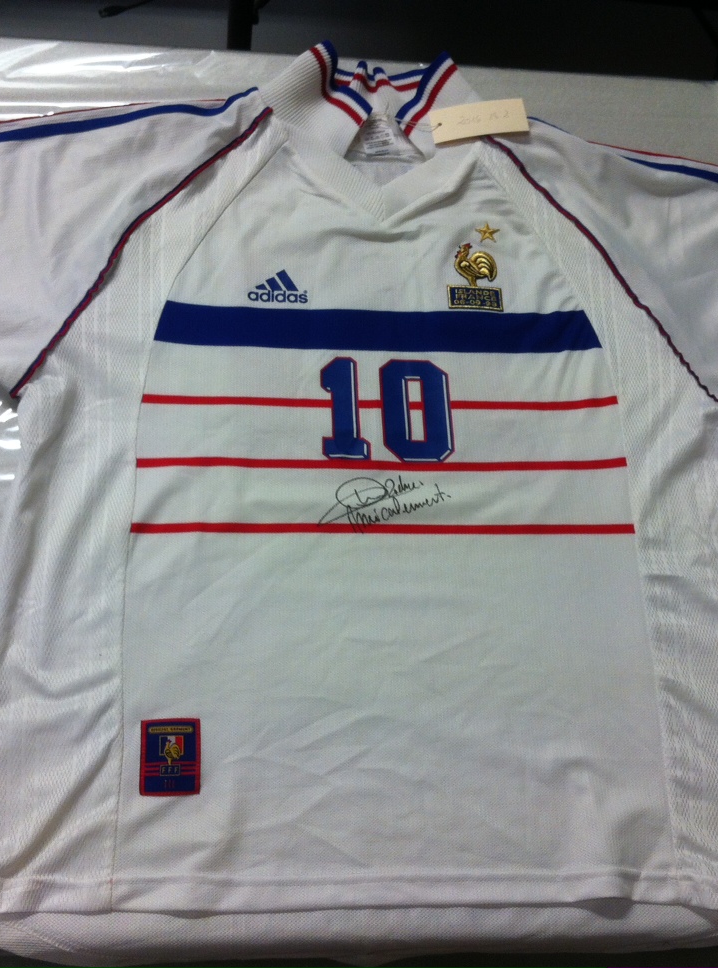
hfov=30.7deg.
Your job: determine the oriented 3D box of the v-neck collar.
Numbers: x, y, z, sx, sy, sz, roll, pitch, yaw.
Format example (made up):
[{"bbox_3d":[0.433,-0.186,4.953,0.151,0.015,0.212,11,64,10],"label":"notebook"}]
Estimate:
[{"bbox_3d":[0.015,-0.321,1.204,0.211,0.060,0.163,1,64,-6],"label":"v-neck collar"}]

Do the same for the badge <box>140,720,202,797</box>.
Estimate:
[{"bbox_3d":[-0.138,0.200,0.959,0.044,0.004,0.057,-1,64,-7],"label":"badge"}]

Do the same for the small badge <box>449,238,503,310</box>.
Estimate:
[{"bbox_3d":[0.103,-0.186,1.173,0.049,0.005,0.073,2,64,-6],"label":"small badge"}]

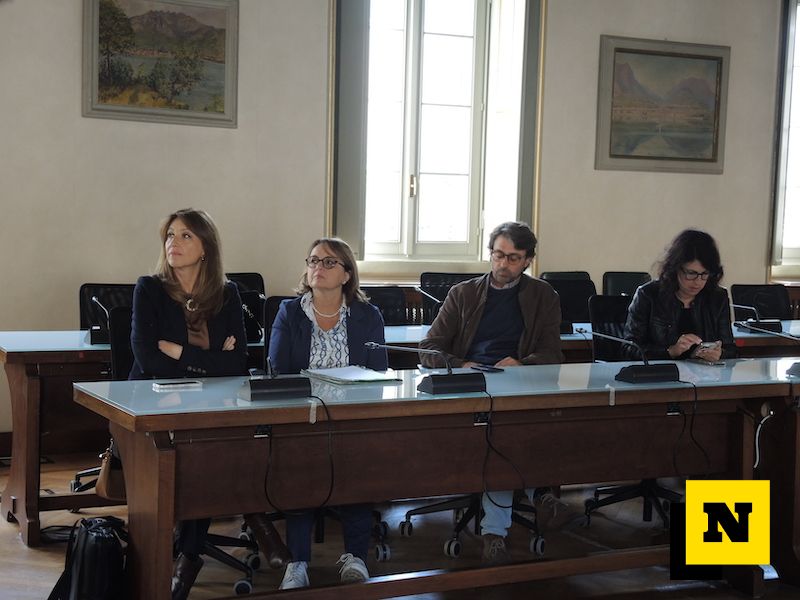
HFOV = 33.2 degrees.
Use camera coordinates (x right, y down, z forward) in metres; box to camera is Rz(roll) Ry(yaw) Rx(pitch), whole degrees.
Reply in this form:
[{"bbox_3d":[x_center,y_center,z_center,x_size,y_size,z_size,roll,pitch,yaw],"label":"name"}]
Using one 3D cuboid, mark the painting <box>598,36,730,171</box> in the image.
[{"bbox_3d":[1.689,-1.231,8.557,1.020,0.820,0.050,-1,5,-28],"label":"painting"}]

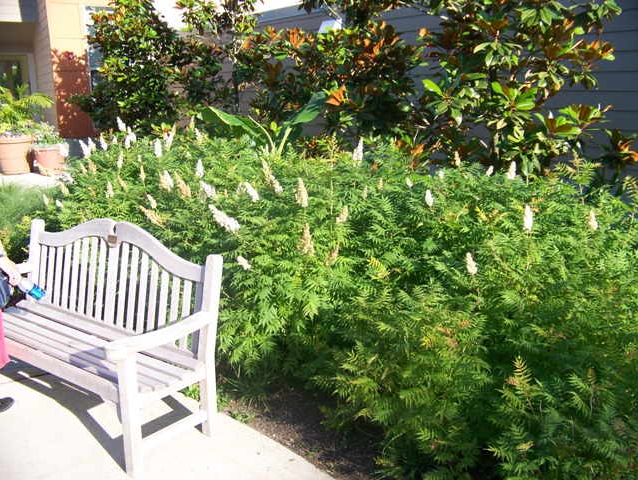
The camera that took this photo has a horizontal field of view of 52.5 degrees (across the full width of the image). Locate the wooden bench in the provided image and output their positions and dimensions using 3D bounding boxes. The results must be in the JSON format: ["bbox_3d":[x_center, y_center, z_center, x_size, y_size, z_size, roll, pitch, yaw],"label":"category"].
[{"bbox_3d":[-1.288,0.420,3.409,1.616,0.985,0.637,9,15,36],"label":"wooden bench"}]

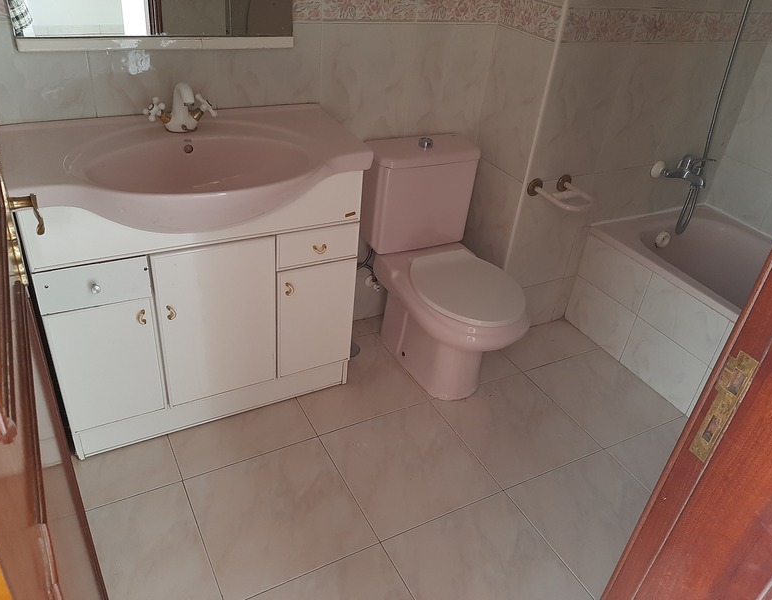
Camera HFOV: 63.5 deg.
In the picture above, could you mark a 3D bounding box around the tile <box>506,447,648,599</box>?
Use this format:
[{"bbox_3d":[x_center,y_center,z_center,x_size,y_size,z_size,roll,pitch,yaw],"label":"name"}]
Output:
[{"bbox_3d":[0.626,0.633,1.784,0.413,0.010,0.413,-13,38,-27],"label":"tile"}]

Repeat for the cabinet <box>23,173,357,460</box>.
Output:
[{"bbox_3d":[-0.544,-0.038,1.870,0.848,0.789,0.333,-13,38,-27],"label":"cabinet"}]

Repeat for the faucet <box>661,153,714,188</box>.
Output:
[{"bbox_3d":[1.159,-0.498,2.376,0.190,0.112,0.157,-13,38,-27],"label":"faucet"}]

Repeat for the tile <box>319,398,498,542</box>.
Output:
[{"bbox_3d":[0.068,0.498,1.891,0.413,0.010,0.413,-13,38,-27],"label":"tile"}]

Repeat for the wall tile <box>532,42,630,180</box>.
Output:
[{"bbox_3d":[0.645,-0.613,2.075,0.315,0.452,0.010,-13,37,-26],"label":"wall tile"}]

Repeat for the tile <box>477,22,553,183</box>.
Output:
[{"bbox_3d":[0.426,-0.659,2.101,0.010,0.449,0.289,-13,38,-27],"label":"tile"}]

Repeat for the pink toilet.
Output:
[{"bbox_3d":[0.200,-0.082,2.126,0.361,0.747,0.662,-13,37,-26],"label":"pink toilet"}]

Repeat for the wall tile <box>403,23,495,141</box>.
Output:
[{"bbox_3d":[0.211,-0.705,2.133,0.319,0.447,0.010,-13,38,-27],"label":"wall tile"}]

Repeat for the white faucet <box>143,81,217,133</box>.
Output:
[{"bbox_3d":[-0.512,-0.487,1.584,0.186,0.122,0.145,-13,38,-27],"label":"white faucet"}]

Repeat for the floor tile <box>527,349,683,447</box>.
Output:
[{"bbox_3d":[0.787,0.342,2.268,0.398,0.010,0.415,-13,37,-26],"label":"floor tile"}]

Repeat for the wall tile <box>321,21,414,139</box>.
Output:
[{"bbox_3d":[-0.067,-0.643,1.990,0.319,0.447,0.010,-13,38,-27],"label":"wall tile"}]

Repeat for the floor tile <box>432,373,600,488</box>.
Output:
[{"bbox_3d":[0.431,0.421,2.087,0.415,0.010,0.415,-13,37,-26],"label":"floor tile"}]

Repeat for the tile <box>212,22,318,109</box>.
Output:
[{"bbox_3d":[-0.345,-0.581,1.863,0.321,0.452,0.010,-13,37,-26],"label":"tile"}]

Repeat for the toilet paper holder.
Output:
[{"bbox_3d":[0.613,-0.361,2.134,0.205,0.069,0.157,-13,37,-26],"label":"toilet paper holder"}]

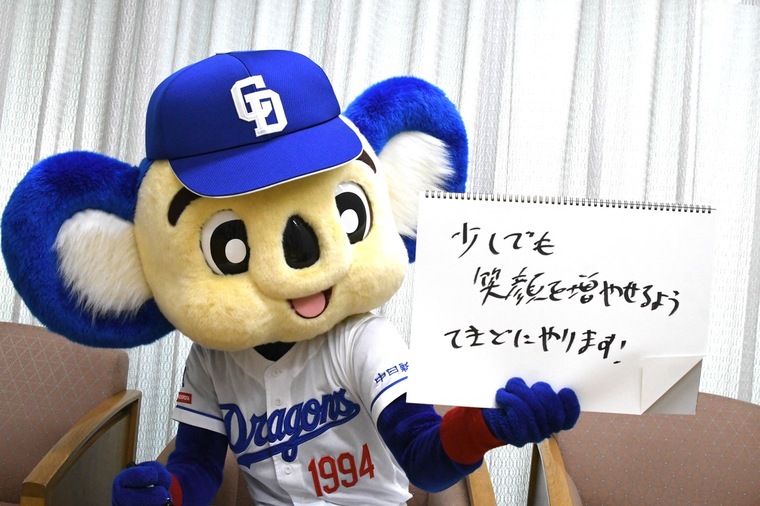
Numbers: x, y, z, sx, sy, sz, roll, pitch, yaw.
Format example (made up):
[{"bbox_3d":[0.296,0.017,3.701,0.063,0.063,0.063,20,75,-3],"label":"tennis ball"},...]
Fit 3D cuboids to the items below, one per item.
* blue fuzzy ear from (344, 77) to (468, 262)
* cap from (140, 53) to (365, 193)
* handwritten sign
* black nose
[{"bbox_3d":[0.048,-0.153,1.630,0.250,0.340,0.130,-13,17,-14],"label":"blue fuzzy ear"},{"bbox_3d":[-0.230,-0.238,1.500,0.345,0.215,0.410,-13,17,-14],"label":"cap"},{"bbox_3d":[0.257,0.077,1.260,0.420,0.302,0.015,3,6,-3],"label":"handwritten sign"},{"bbox_3d":[-0.123,-0.018,1.390,0.056,0.086,0.035,-13,17,-14],"label":"black nose"}]

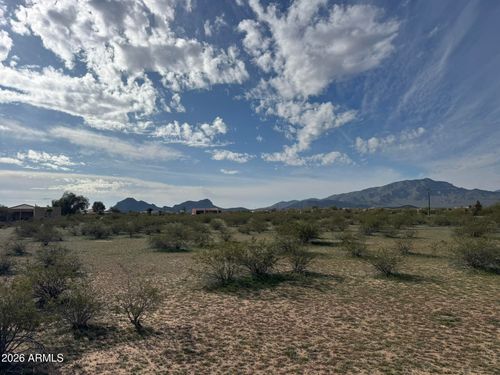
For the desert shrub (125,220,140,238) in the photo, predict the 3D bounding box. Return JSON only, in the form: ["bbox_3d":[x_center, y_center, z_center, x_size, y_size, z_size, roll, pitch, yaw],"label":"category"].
[{"bbox_3d":[-7.554,2.686,22.313,1.007,1.120,0.927,-1,-4,0],"label":"desert shrub"}]

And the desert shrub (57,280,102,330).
[{"bbox_3d":[-2.418,1.671,4.934,0.639,0.683,0.587,-1,-4,0],"label":"desert shrub"}]

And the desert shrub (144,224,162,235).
[{"bbox_3d":[-7.182,3.120,25.818,1.312,0.726,1.207,-1,-4,0],"label":"desert shrub"}]

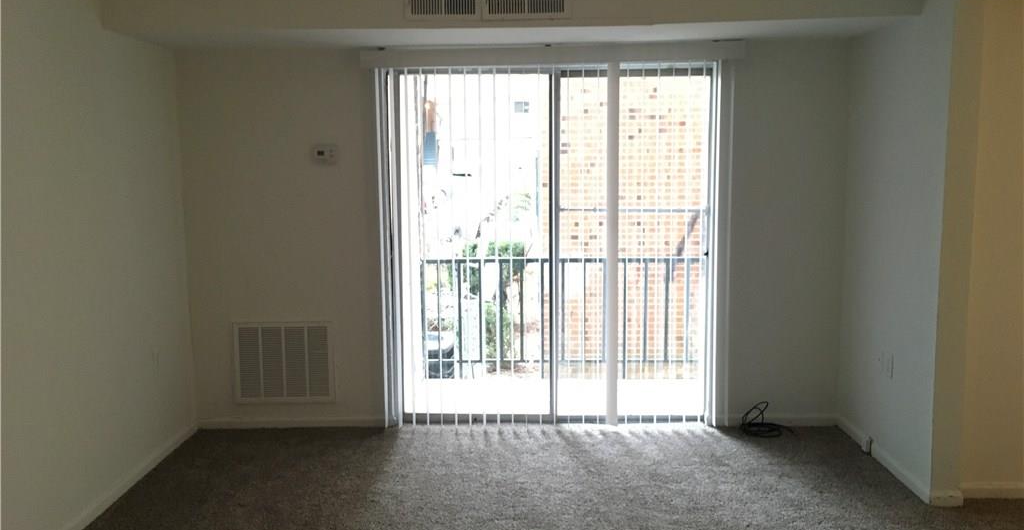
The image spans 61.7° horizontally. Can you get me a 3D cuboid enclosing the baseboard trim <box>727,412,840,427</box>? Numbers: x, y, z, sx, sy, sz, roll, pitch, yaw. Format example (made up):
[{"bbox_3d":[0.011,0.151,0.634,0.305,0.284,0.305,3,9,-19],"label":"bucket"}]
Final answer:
[{"bbox_3d":[1.500,0.864,4.792,0.620,0.070,0.017,-1,8,1],"label":"baseboard trim"}]

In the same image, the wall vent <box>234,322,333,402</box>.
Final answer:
[{"bbox_3d":[-1.281,0.550,4.808,0.560,0.457,0.022,-1,8,1],"label":"wall vent"}]

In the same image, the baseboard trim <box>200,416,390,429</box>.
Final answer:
[{"bbox_3d":[-1.244,0.896,4.861,1.065,0.070,0.017,-1,8,1],"label":"baseboard trim"}]

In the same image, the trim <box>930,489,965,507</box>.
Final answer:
[{"bbox_3d":[1.867,1.002,3.689,0.145,0.075,0.025,-1,8,1],"label":"trim"}]

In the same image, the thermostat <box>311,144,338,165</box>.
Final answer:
[{"bbox_3d":[-1.015,-0.596,4.649,0.128,0.112,0.028,-1,8,1],"label":"thermostat"}]

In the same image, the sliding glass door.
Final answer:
[{"bbox_3d":[0.202,-0.100,4.743,1.810,2.020,0.100,-1,8,1],"label":"sliding glass door"}]

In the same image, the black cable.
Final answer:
[{"bbox_3d":[1.397,0.833,4.684,0.270,0.155,0.190,-1,8,1],"label":"black cable"}]

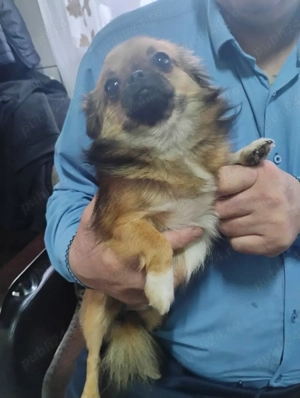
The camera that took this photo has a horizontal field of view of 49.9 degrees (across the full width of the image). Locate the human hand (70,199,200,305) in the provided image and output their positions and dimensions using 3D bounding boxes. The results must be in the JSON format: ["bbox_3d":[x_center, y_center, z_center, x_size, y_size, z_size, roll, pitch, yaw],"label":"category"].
[{"bbox_3d":[-0.019,0.066,0.395,0.155,0.115,0.090,-8,9,-9],"label":"human hand"}]

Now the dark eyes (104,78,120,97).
[{"bbox_3d":[-0.044,-0.130,0.378,0.018,0.019,0.014,-28,-7,13],"label":"dark eyes"}]

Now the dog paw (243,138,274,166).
[{"bbox_3d":[0.127,-0.054,0.378,0.039,0.023,0.026,-35,-28,8],"label":"dog paw"}]

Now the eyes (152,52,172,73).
[{"bbox_3d":[0.014,-0.157,0.372,0.020,0.020,0.014,-26,-4,1],"label":"eyes"}]

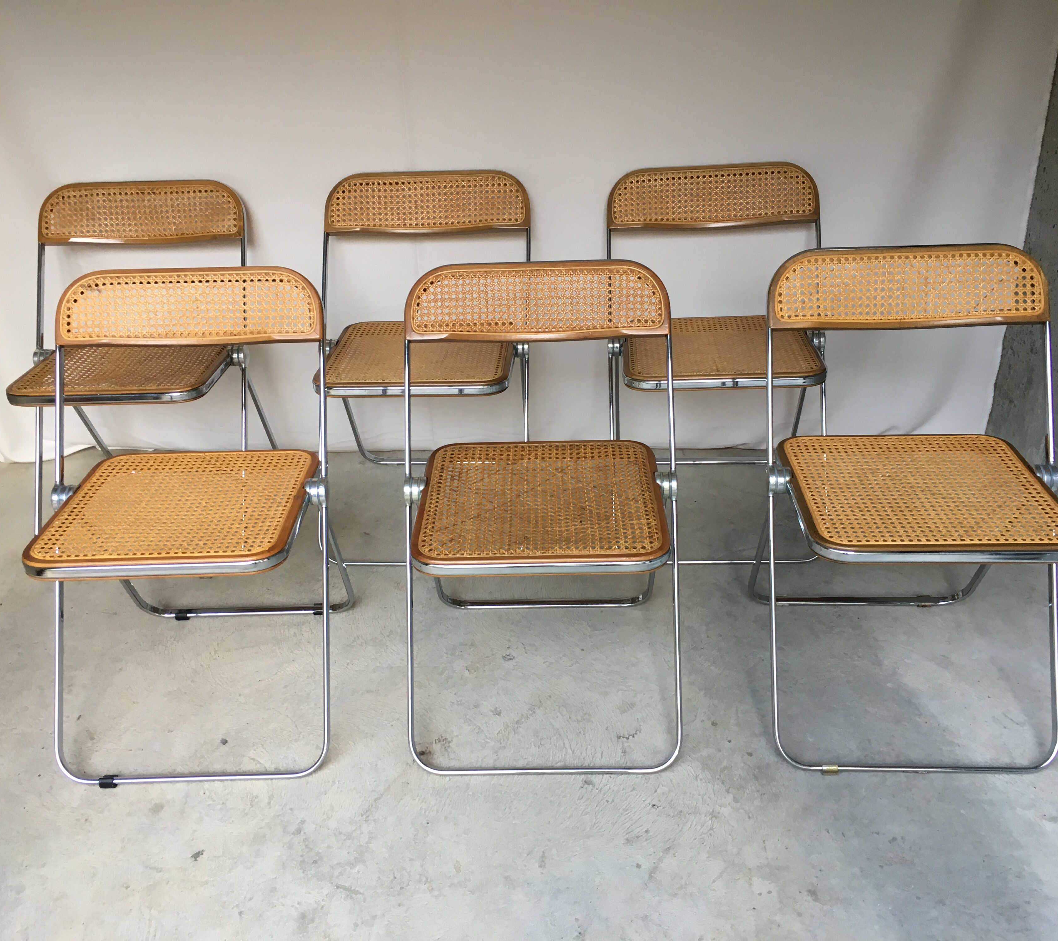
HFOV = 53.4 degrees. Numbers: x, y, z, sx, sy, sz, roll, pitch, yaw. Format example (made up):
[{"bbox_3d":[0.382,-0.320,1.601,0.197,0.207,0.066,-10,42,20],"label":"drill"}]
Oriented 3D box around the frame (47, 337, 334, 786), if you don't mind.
[{"bbox_3d":[-0.573,0.135,1.810,0.472,0.647,0.477,-2,30,1],"label":"frame"}]

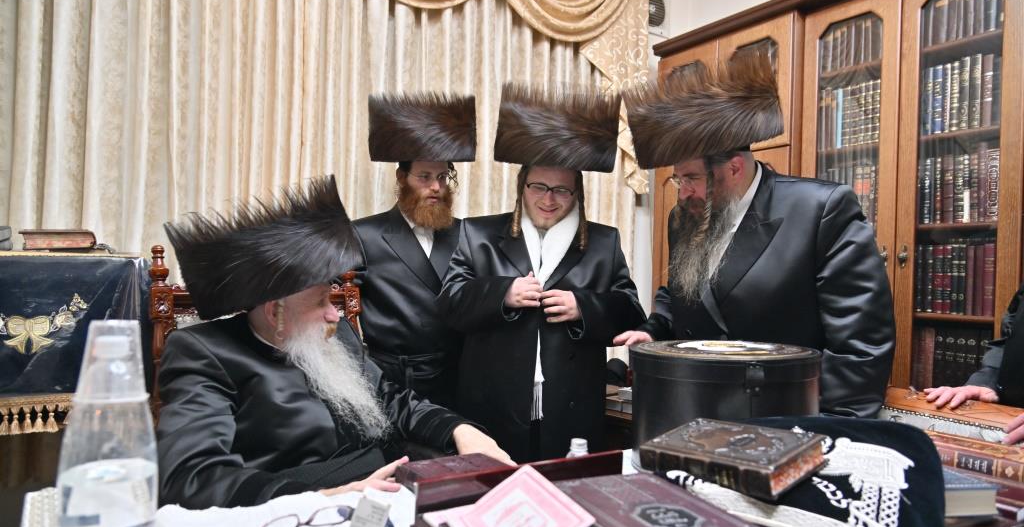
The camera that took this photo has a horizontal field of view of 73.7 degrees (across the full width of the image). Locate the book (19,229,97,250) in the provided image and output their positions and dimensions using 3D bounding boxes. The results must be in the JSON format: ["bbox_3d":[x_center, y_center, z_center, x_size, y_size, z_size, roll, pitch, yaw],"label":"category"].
[{"bbox_3d":[-1.250,-0.065,1.880,0.170,0.052,0.240,3,-1,-32],"label":"book"}]

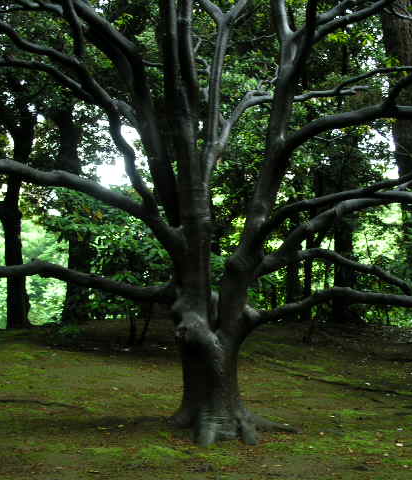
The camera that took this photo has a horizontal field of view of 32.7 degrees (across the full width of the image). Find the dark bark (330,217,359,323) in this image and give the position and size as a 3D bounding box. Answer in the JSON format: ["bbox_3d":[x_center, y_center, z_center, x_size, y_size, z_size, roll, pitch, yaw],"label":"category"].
[{"bbox_3d":[2.858,0.609,14.500,0.520,2.150,0.500,0,-2,0],"label":"dark bark"}]

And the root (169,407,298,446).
[{"bbox_3d":[0.227,1.523,5.800,1.030,0.280,0.800,0,-2,0],"label":"root"}]

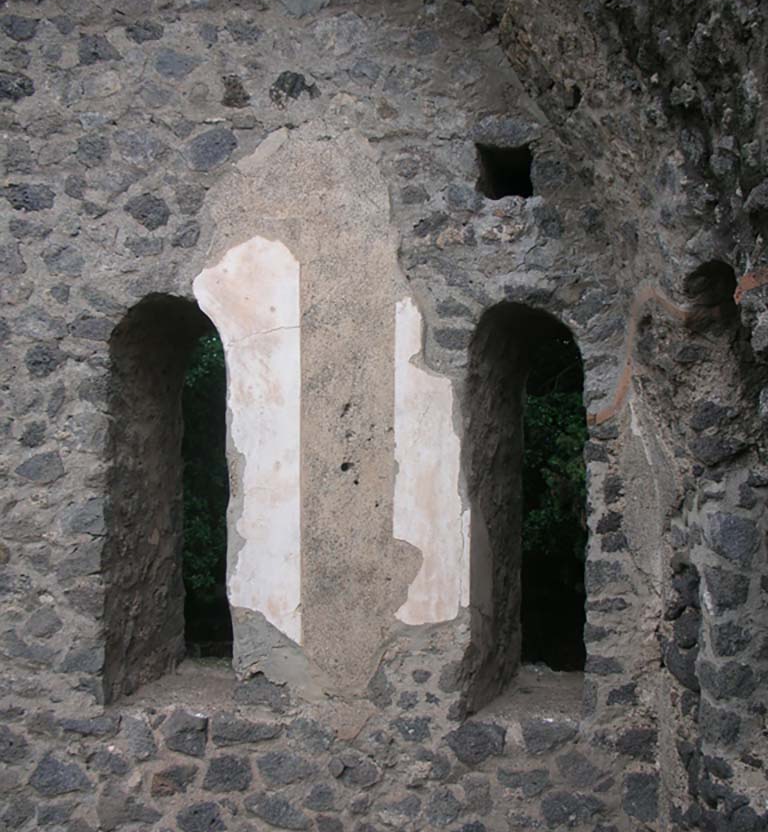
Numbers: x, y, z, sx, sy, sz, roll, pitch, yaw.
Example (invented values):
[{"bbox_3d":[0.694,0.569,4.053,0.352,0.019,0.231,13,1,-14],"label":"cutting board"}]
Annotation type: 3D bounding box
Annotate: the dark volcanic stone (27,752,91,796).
[{"bbox_3d":[-1.105,1.223,3.531,0.212,0.146,0.130,0,-3,0],"label":"dark volcanic stone"}]

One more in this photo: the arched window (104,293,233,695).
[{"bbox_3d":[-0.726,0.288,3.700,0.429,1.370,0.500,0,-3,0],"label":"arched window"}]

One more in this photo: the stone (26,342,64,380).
[{"bbox_3d":[-1.228,-0.198,3.756,0.134,0.134,0.096,0,-4,0],"label":"stone"}]

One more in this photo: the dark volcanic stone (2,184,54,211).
[{"bbox_3d":[-1.206,-0.744,3.559,0.177,0.093,0.100,0,-3,0],"label":"dark volcanic stone"}]

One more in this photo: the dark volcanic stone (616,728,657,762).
[{"bbox_3d":[0.858,1.116,3.517,0.135,0.106,0.090,0,-3,0],"label":"dark volcanic stone"}]

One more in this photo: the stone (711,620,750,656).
[{"bbox_3d":[1.116,0.717,3.334,0.129,0.113,0.086,-1,-5,20],"label":"stone"}]

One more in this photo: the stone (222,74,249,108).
[{"bbox_3d":[-0.593,-1.296,4.137,0.100,0.132,0.087,0,-2,0],"label":"stone"}]

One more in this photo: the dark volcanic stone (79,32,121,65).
[{"bbox_3d":[-1.140,-1.473,4.151,0.162,0.125,0.107,0,-2,0],"label":"dark volcanic stone"}]

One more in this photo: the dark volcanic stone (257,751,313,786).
[{"bbox_3d":[-0.313,1.139,3.387,0.182,0.108,0.100,0,-4,3],"label":"dark volcanic stone"}]

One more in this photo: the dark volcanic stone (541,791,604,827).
[{"bbox_3d":[0.620,1.297,3.452,0.201,0.117,0.100,0,-3,0],"label":"dark volcanic stone"}]

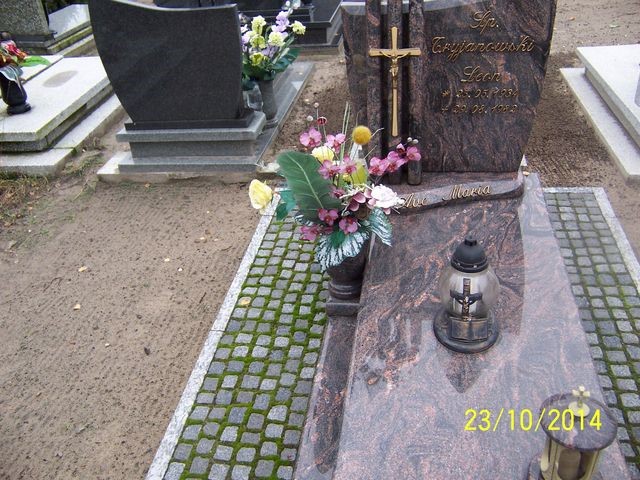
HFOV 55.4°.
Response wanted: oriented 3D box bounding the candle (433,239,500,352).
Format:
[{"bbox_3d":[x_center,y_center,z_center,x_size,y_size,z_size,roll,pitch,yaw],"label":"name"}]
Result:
[{"bbox_3d":[0.414,0.130,1.689,0.190,0.325,0.190,3,33,14],"label":"candle"}]

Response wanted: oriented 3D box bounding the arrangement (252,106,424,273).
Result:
[{"bbox_3d":[0.056,-0.164,1.882,0.500,0.500,0.400,3,33,14],"label":"arrangement"}]

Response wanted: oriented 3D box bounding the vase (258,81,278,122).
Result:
[{"bbox_3d":[-0.328,-0.867,3.834,0.095,0.270,0.095,1,32,10],"label":"vase"}]

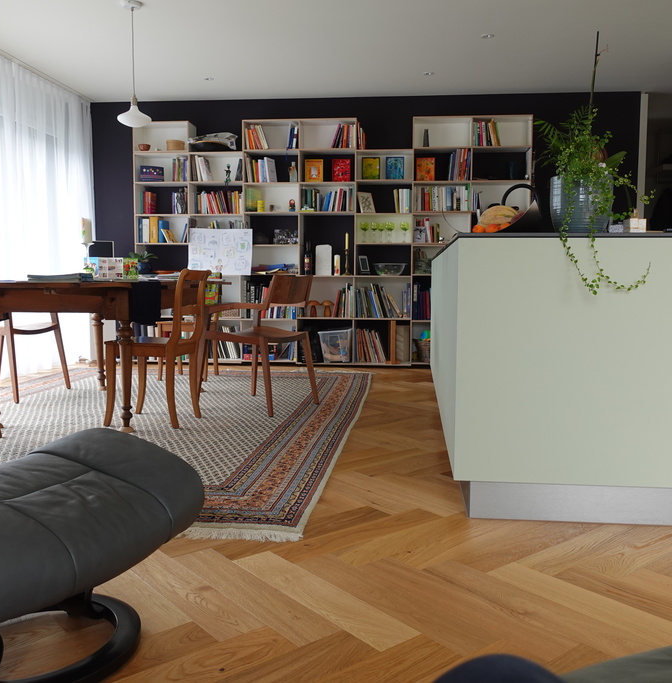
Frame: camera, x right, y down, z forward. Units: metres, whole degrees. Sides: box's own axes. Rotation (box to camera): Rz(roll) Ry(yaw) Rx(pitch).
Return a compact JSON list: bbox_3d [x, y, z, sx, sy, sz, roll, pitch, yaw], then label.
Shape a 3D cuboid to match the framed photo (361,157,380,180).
[{"bbox_3d":[0.326,-1.574,6.286,0.171,0.237,0.028,1,5,6],"label":"framed photo"}]

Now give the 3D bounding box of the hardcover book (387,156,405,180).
[{"bbox_3d":[0.542,-1.569,6.261,0.174,0.235,0.028,1,5,6],"label":"hardcover book"}]

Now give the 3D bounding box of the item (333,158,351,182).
[{"bbox_3d":[0.051,-1.567,6.317,0.176,0.235,0.028,1,5,6],"label":"item"}]

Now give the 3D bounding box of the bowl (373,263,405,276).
[{"bbox_3d":[0.500,-0.661,6.333,0.306,0.108,0.306,1,5,6],"label":"bowl"}]

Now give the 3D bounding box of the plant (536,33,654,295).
[{"bbox_3d":[0.835,-0.575,2.232,0.379,0.837,0.371,1,5,6],"label":"plant"}]

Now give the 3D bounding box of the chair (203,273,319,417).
[{"bbox_3d":[-0.472,-0.002,4.221,0.577,0.806,0.600,3,6,31],"label":"chair"}]

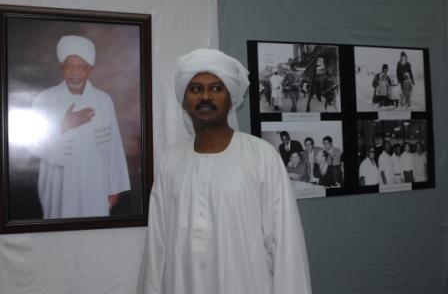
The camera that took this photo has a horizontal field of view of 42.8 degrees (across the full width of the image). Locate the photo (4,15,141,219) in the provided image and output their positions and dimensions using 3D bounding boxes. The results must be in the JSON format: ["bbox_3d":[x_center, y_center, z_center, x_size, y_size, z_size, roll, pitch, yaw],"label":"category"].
[{"bbox_3d":[-0.574,-0.105,2.244,0.535,0.810,0.030,-1,-2,-19],"label":"photo"}]

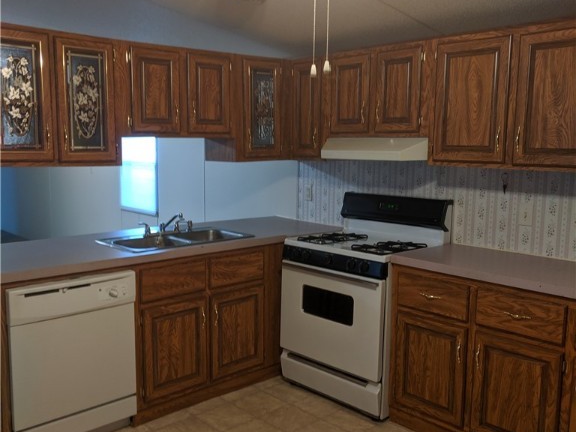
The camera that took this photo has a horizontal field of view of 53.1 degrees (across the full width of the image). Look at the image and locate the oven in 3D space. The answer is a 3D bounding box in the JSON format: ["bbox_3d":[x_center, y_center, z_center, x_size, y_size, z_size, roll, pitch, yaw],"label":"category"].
[{"bbox_3d":[0.456,0.465,3.435,0.616,1.141,0.771,-6,9,-42],"label":"oven"}]

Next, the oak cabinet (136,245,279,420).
[{"bbox_3d":[-0.602,0.602,3.509,1.019,0.851,0.602,-6,9,-42],"label":"oak cabinet"}]

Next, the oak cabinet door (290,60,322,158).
[{"bbox_3d":[0.131,-0.696,3.788,0.020,0.611,0.256,-6,10,-42],"label":"oak cabinet door"}]

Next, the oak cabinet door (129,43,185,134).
[{"bbox_3d":[-0.741,-0.700,3.235,0.300,0.456,0.022,-7,10,-42],"label":"oak cabinet door"}]

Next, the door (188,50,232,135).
[{"bbox_3d":[-0.475,-0.731,3.478,0.299,0.456,0.022,-7,10,-42],"label":"door"}]

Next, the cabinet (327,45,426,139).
[{"bbox_3d":[0.599,-0.711,3.425,0.297,0.493,0.776,-6,9,-42],"label":"cabinet"}]

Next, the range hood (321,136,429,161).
[{"bbox_3d":[0.551,-0.399,3.415,0.413,0.122,0.768,-6,9,-42],"label":"range hood"}]

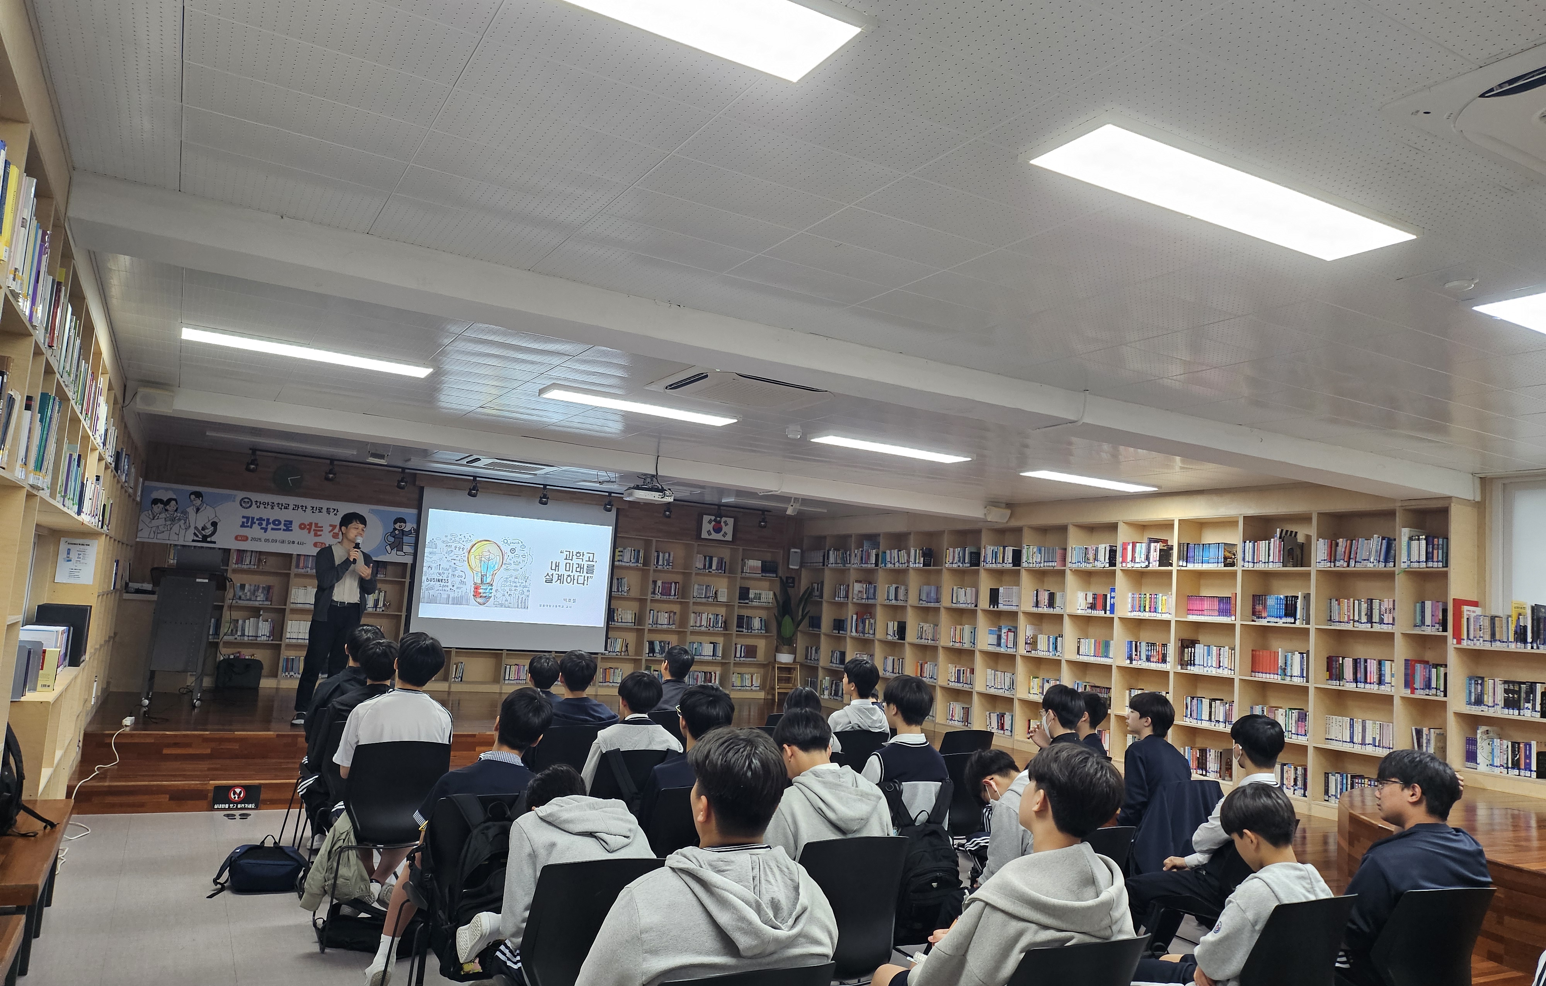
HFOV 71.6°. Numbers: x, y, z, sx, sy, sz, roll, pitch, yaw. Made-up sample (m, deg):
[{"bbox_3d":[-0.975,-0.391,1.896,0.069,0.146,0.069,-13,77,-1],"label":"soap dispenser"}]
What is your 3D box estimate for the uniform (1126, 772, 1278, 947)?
[{"bbox_3d":[1.887,1.661,4.695,0.560,0.900,0.640,9,-8,-38],"label":"uniform"}]

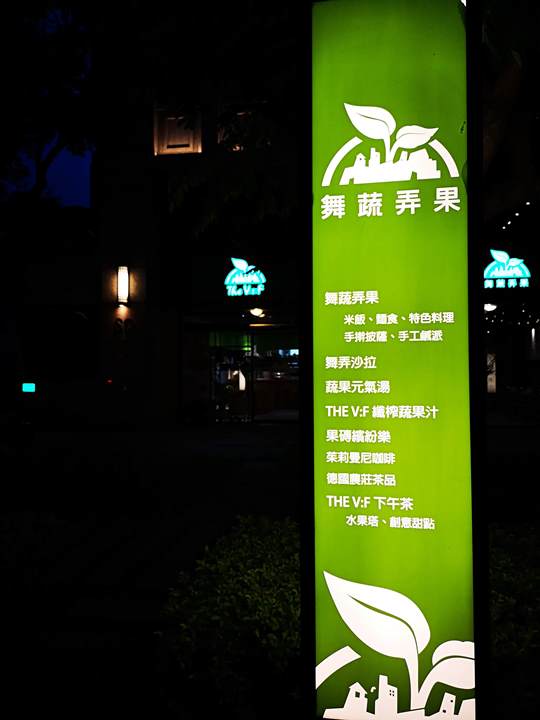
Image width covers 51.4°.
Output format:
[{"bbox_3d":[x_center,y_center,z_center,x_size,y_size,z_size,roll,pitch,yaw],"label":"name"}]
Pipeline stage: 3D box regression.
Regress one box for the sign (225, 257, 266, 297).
[{"bbox_3d":[-0.711,-2.424,16.300,1.200,1.130,0.120,-1,-2,11],"label":"sign"}]

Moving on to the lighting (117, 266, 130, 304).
[{"bbox_3d":[-4.252,-2.162,16.300,0.320,1.080,0.220,-1,-2,11],"label":"lighting"}]

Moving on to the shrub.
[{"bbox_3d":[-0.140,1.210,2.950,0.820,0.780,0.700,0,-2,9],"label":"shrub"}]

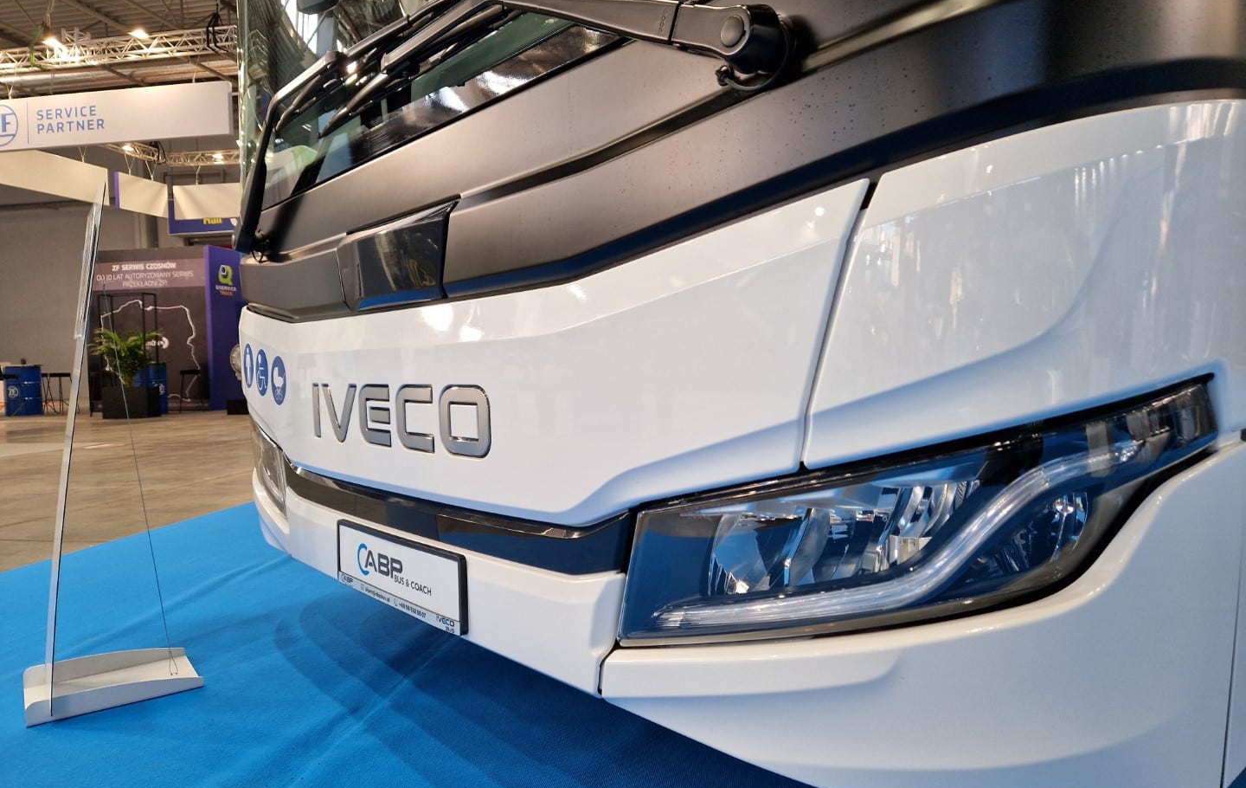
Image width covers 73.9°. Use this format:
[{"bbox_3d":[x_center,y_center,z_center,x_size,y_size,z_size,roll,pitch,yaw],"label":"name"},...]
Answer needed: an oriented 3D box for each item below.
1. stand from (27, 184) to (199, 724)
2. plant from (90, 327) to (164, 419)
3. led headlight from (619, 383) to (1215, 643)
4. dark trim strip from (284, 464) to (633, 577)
[{"bbox_3d":[-1.242,0.118,1.984,0.345,1.191,0.275,-3,2,-37],"label":"stand"},{"bbox_3d":[-8.143,-0.330,13.700,1.000,1.480,1.000,-1,2,-9],"label":"plant"},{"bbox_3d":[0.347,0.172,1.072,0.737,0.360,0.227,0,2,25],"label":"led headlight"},{"bbox_3d":[-0.446,0.223,1.660,0.080,0.105,1.320,-3,3,-41],"label":"dark trim strip"}]

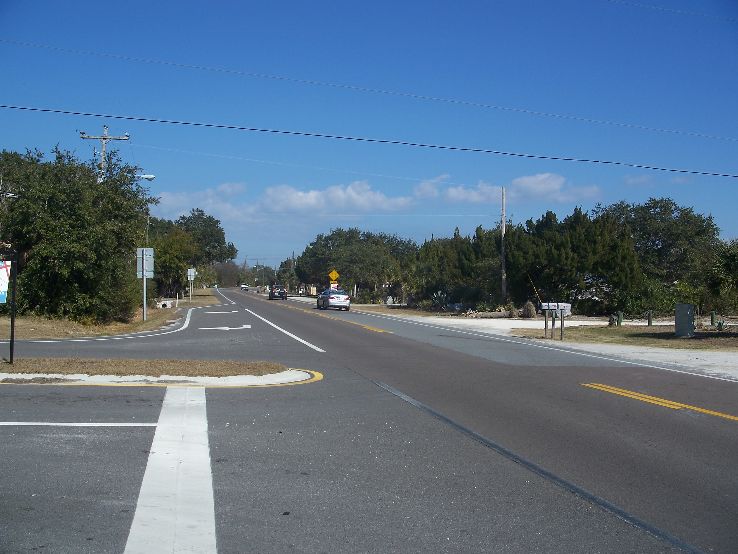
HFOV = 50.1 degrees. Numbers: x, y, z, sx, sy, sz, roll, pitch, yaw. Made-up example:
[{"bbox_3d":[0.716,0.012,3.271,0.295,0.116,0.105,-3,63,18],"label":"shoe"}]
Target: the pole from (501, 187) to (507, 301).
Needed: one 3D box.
[{"bbox_3d":[8.646,-1.792,50.500,0.260,8.000,0.260,0,0,-12],"label":"pole"}]

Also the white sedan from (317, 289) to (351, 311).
[{"bbox_3d":[-2.579,1.654,57.000,1.820,1.470,4.800,0,0,-12],"label":"white sedan"}]

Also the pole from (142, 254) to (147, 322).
[{"bbox_3d":[-10.934,0.473,38.500,0.100,3.400,0.100,0,0,-12],"label":"pole"}]

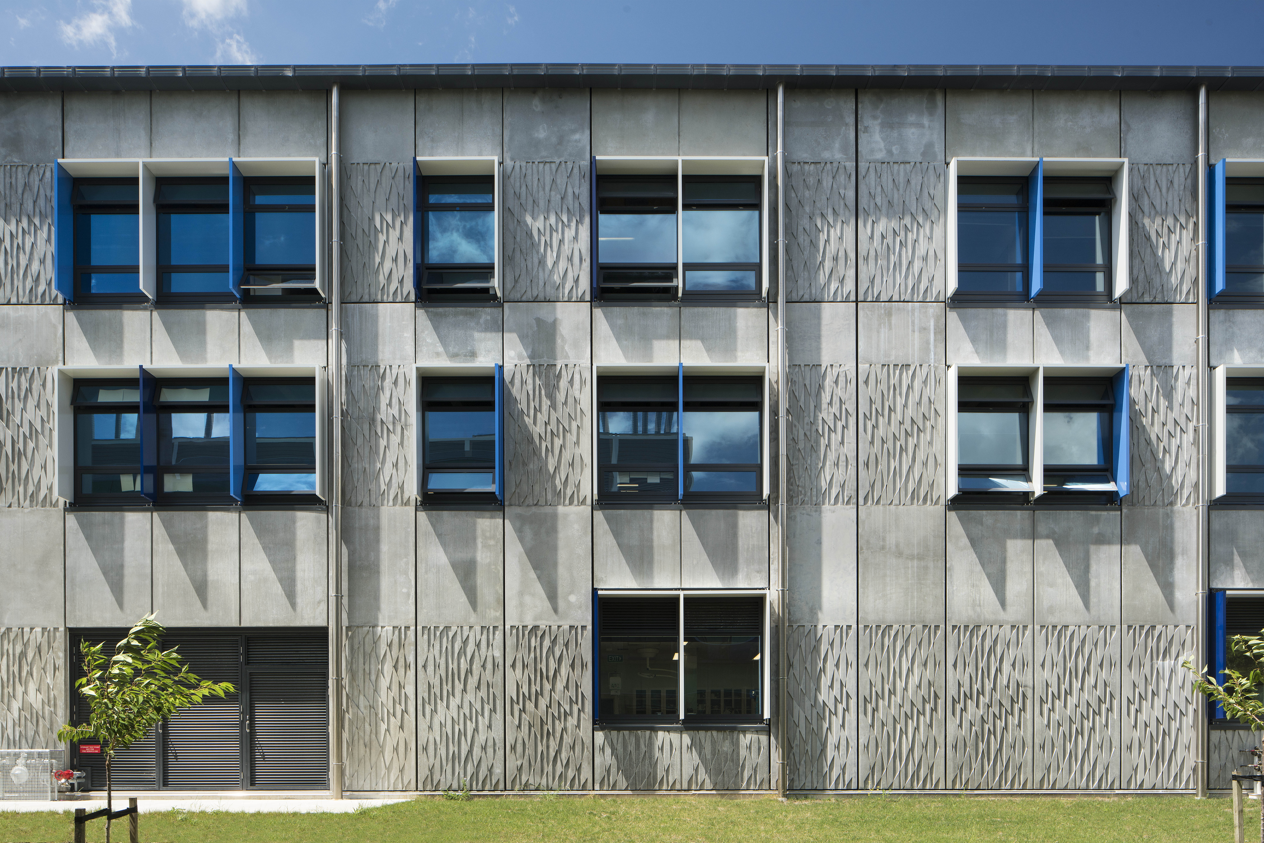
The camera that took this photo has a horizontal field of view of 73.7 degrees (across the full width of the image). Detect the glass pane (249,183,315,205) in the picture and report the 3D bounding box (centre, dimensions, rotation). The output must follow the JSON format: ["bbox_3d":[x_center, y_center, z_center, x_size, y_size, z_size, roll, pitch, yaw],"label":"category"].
[{"bbox_3d":[-5.976,-3.899,14.470,1.187,0.356,0.030,0,0,0],"label":"glass pane"}]

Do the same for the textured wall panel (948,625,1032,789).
[{"bbox_3d":[6.158,4.923,14.550,1.461,2.829,0.100,0,0,0],"label":"textured wall panel"}]

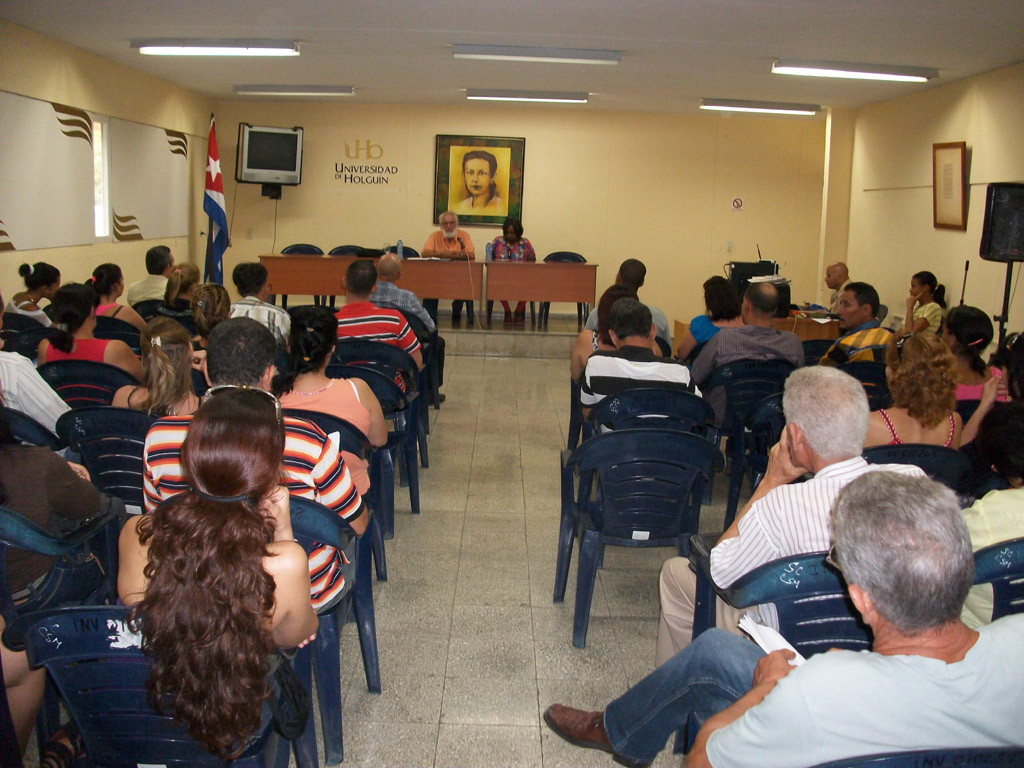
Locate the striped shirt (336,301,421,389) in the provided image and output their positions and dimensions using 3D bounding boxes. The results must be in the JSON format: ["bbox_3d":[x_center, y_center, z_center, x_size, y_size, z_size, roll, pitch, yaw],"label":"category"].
[{"bbox_3d":[-0.840,-0.211,5.295,0.580,0.600,0.320,2,11,-1],"label":"striped shirt"}]

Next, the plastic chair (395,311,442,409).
[{"bbox_3d":[-0.894,-0.202,7.130,0.570,0.830,0.560,4,11,13],"label":"plastic chair"}]

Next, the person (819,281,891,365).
[{"bbox_3d":[1.834,0.014,5.156,0.500,1.230,0.760,-1,11,-14],"label":"person"}]

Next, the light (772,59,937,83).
[{"bbox_3d":[2.508,-2.318,6.735,1.232,0.096,0.151,2,11,-1],"label":"light"}]

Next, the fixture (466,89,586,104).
[{"bbox_3d":[0.157,-2.893,9.202,1.232,0.096,0.151,2,11,-1],"label":"fixture"}]

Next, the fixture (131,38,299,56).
[{"bbox_3d":[-2.151,-2.459,6.687,1.232,0.096,0.151,2,11,-1],"label":"fixture"}]

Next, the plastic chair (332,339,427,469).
[{"bbox_3d":[-0.761,0.132,5.258,0.570,0.830,0.560,2,11,3],"label":"plastic chair"}]

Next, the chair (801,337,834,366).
[{"bbox_3d":[1.903,0.093,5.994,0.570,0.830,0.560,2,11,-1],"label":"chair"}]

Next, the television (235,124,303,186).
[{"bbox_3d":[-2.693,-2.559,10.247,0.707,0.636,0.505,4,11,-5],"label":"television"}]

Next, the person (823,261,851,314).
[{"bbox_3d":[2.642,-0.415,7.827,0.750,1.200,0.500,4,11,13],"label":"person"}]

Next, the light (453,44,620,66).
[{"bbox_3d":[0.189,-2.481,6.944,1.270,0.090,0.120,2,11,-1],"label":"light"}]

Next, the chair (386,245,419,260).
[{"bbox_3d":[-1.363,-1.171,10.748,0.570,0.830,0.560,2,11,-1],"label":"chair"}]

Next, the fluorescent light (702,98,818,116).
[{"bbox_3d":[2.541,-2.827,9.359,1.240,0.090,0.150,1,11,-1],"label":"fluorescent light"}]

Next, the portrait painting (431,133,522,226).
[{"bbox_3d":[-0.390,-2.407,10.911,1.050,1.060,0.050,2,11,-1],"label":"portrait painting"}]

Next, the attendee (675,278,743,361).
[{"bbox_3d":[1.303,-0.106,5.971,0.505,1.212,0.757,1,11,-6],"label":"attendee"}]

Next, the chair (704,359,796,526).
[{"bbox_3d":[1.283,0.227,5.180,0.570,0.830,0.560,2,11,-1],"label":"chair"}]

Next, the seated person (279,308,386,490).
[{"bbox_3d":[-0.761,0.237,3.821,0.505,1.212,0.808,2,11,-1],"label":"seated person"}]

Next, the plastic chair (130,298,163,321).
[{"bbox_3d":[-2.640,-0.260,7.164,0.570,0.830,0.560,2,11,-1],"label":"plastic chair"}]

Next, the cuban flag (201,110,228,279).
[{"bbox_3d":[-3.394,-2.008,10.482,0.300,2.140,0.270,1,11,-1],"label":"cuban flag"}]

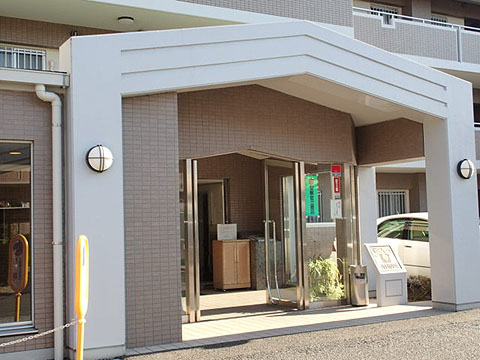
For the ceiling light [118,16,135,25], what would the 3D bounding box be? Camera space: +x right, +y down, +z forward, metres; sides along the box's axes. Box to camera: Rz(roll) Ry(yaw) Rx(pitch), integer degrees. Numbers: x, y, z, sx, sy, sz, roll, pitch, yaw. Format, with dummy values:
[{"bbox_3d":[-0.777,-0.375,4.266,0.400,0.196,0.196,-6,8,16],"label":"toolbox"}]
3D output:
[{"bbox_3d":[-2.265,-3.163,13.252,0.310,0.080,0.310,1,-4,-30],"label":"ceiling light"}]

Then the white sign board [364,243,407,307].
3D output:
[{"bbox_3d":[2.215,1.426,10.115,0.520,0.915,0.360,1,-4,-30],"label":"white sign board"}]

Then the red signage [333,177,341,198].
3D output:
[{"bbox_3d":[1.488,0.123,10.197,0.130,0.320,0.020,1,-4,-30],"label":"red signage"}]

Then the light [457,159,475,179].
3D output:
[{"bbox_3d":[3.166,-0.149,9.280,0.270,0.275,0.120,1,-4,-30],"label":"light"}]

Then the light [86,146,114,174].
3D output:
[{"bbox_3d":[-1.391,-0.210,6.665,0.270,0.275,0.120,1,-4,-30],"label":"light"}]

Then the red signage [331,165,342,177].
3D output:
[{"bbox_3d":[1.480,-0.143,10.212,0.175,0.165,0.020,1,-4,-30],"label":"red signage"}]

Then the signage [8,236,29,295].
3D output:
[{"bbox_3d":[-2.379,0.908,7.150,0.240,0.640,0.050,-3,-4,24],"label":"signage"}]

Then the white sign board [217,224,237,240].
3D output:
[{"bbox_3d":[-0.242,1.016,12.882,0.430,0.310,0.050,1,-4,-30],"label":"white sign board"}]

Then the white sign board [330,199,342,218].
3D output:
[{"bbox_3d":[1.477,0.443,10.167,0.205,0.280,0.020,1,-4,-30],"label":"white sign board"}]

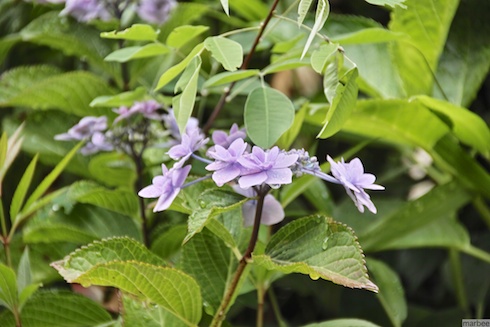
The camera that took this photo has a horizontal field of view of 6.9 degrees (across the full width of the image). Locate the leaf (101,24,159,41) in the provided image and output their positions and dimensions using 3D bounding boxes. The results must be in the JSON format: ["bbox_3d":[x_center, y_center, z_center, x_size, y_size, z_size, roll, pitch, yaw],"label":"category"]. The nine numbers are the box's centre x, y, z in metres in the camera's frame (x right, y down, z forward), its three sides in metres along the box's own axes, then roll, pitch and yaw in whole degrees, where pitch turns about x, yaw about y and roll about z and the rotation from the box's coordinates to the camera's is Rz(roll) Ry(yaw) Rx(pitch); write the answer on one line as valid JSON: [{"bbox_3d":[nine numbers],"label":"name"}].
[{"bbox_3d":[-0.078,-0.088,2.750,0.039,0.011,0.020,0,10,0],"label":"leaf"}]

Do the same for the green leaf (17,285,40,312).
[{"bbox_3d":[-0.144,0.090,2.720,0.010,0.024,0.008,33,6,15],"label":"green leaf"}]

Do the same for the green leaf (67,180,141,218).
[{"bbox_3d":[-0.109,0.028,3.140,0.055,0.026,0.050,-7,12,-36],"label":"green leaf"}]

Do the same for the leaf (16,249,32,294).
[{"bbox_3d":[-0.159,0.078,2.950,0.012,0.033,0.012,0,10,0],"label":"leaf"}]

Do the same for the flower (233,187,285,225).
[{"bbox_3d":[0.010,0.031,2.950,0.037,0.028,0.026,0,10,0],"label":"flower"}]

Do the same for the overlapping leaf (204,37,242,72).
[{"bbox_3d":[-0.014,-0.072,2.680,0.025,0.023,0.010,0,6,0],"label":"overlapping leaf"}]

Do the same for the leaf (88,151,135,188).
[{"bbox_3d":[-0.104,0.005,3.200,0.038,0.027,0.036,-7,12,-36],"label":"leaf"}]

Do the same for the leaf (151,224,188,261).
[{"bbox_3d":[-0.054,0.056,2.920,0.032,0.030,0.020,0,10,0],"label":"leaf"}]

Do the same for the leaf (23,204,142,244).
[{"bbox_3d":[-0.125,0.047,3.150,0.092,0.029,0.060,0,10,0],"label":"leaf"}]

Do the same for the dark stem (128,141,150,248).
[{"bbox_3d":[-0.077,0.022,3.000,0.012,0.080,0.010,-5,10,1],"label":"dark stem"}]

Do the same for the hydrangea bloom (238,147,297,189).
[{"bbox_3d":[0.016,0.003,2.900,0.044,0.027,0.040,0,10,0],"label":"hydrangea bloom"}]

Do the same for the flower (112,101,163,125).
[{"bbox_3d":[-0.083,-0.039,3.140,0.038,0.018,0.034,0,10,0],"label":"flower"}]

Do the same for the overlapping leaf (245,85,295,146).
[{"bbox_3d":[0.016,-0.030,2.680,0.033,0.041,0.010,0,6,0],"label":"overlapping leaf"}]

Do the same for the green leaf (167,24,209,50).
[{"bbox_3d":[-0.042,-0.092,2.960,0.030,0.017,0.020,0,10,0],"label":"green leaf"}]

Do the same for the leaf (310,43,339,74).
[{"bbox_3d":[0.052,-0.069,2.680,0.019,0.021,0.010,0,6,0],"label":"leaf"}]

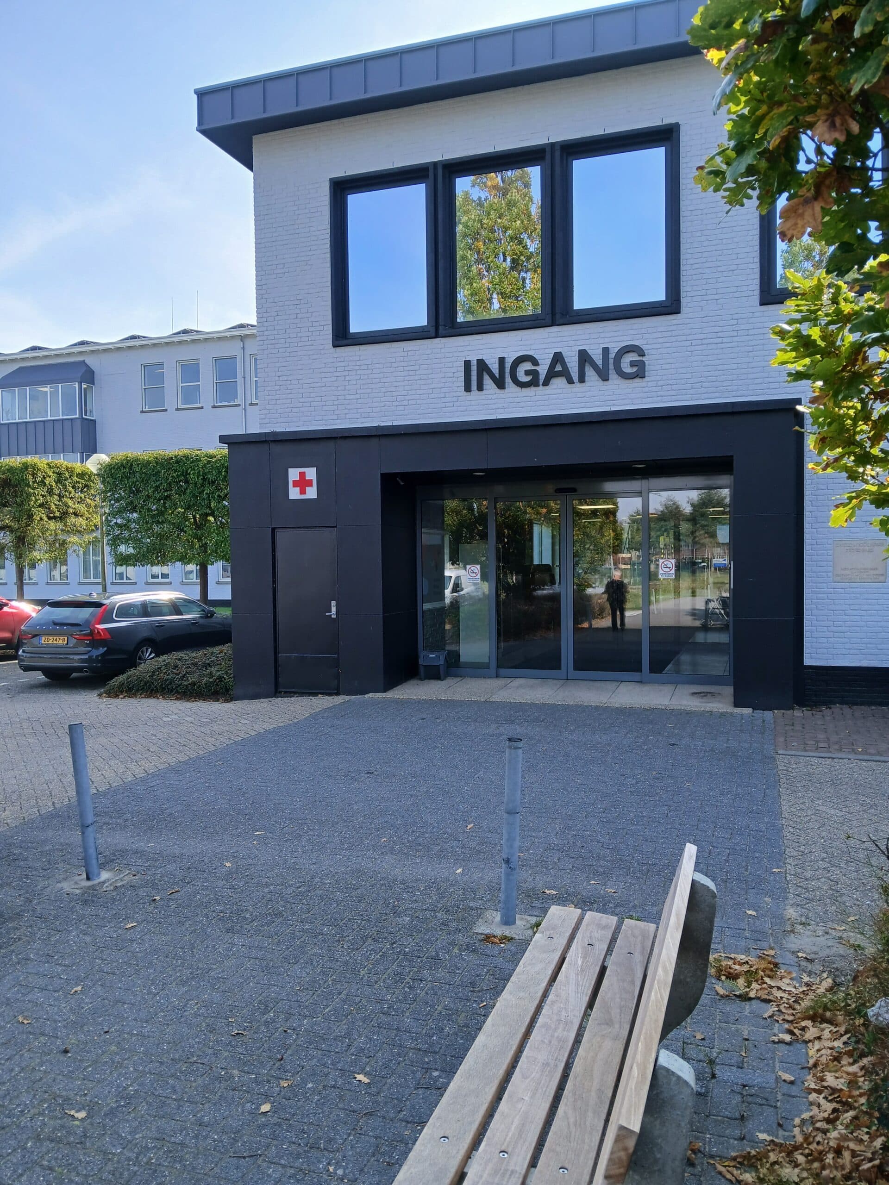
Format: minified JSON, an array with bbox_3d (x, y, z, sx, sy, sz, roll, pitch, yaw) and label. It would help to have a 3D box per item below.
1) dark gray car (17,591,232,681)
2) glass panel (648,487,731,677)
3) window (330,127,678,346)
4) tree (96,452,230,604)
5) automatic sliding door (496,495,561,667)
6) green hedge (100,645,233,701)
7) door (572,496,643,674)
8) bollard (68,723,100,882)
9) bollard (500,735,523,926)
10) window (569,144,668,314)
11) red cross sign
[{"bbox_3d":[-5.661,0.757,16.829,1.910,1.475,4.930,0,2,16],"label":"dark gray car"},{"bbox_3d":[3.063,-0.121,11.144,0.970,2.300,0.040,0,2,18],"label":"glass panel"},{"bbox_3d":[0.646,-4.435,11.267,4.529,2.236,0.150,0,2,18],"label":"window"},{"bbox_3d":[-6.010,-1.035,22.474,3.800,4.660,3.100,0,2,18],"label":"tree"},{"bbox_3d":[1.176,-0.084,12.214,0.958,2.424,0.070,0,2,18],"label":"automatic sliding door"},{"bbox_3d":[-3.464,1.216,14.271,2.500,0.620,3.800,0,2,18],"label":"green hedge"},{"bbox_3d":[2.160,-0.094,11.899,0.964,2.454,0.070,0,2,18],"label":"door"},{"bbox_3d":[-2.101,1.207,5.195,0.077,0.907,0.077,-7,-1,18],"label":"bollard"},{"bbox_3d":[0.335,1.188,4.430,0.076,0.919,0.076,3,2,18],"label":"bollard"},{"bbox_3d":[2.127,-4.422,10.846,1.134,1.859,0.090,0,2,18],"label":"window"},{"bbox_3d":[-1.859,-1.430,11.674,0.403,0.412,0.020,0,2,18],"label":"red cross sign"}]

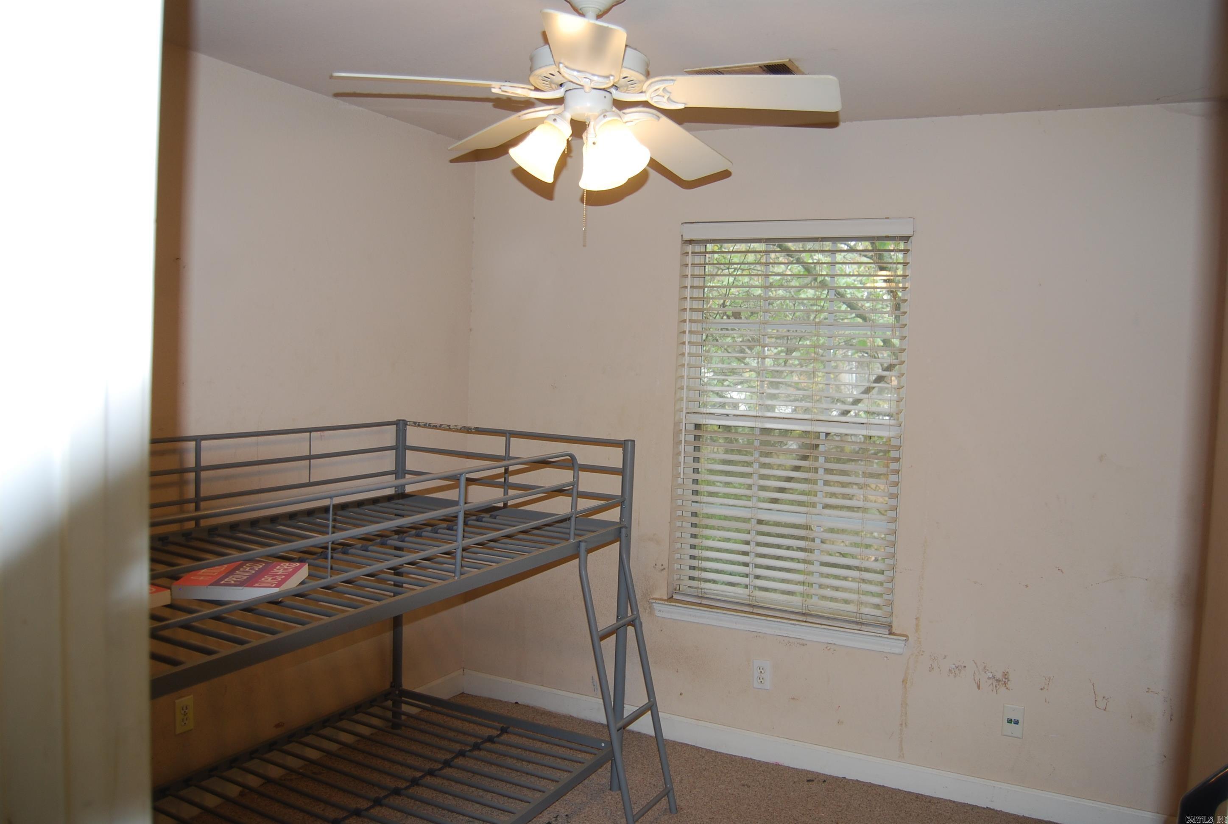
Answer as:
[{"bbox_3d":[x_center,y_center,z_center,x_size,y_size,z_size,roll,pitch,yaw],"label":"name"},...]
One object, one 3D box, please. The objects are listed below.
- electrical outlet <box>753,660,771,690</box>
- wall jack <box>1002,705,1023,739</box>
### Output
[{"bbox_3d":[0.574,1.022,3.583,0.071,0.115,0.012,4,5,25],"label":"electrical outlet"},{"bbox_3d":[1.387,1.076,3.206,0.071,0.115,0.012,4,5,25],"label":"wall jack"}]

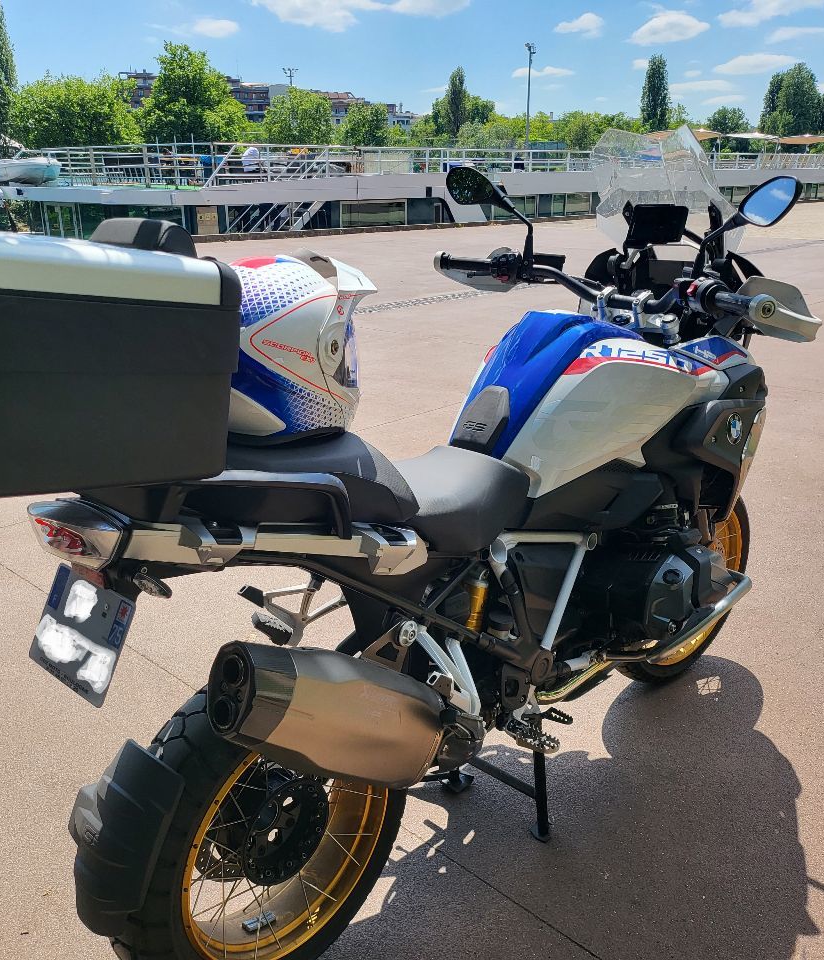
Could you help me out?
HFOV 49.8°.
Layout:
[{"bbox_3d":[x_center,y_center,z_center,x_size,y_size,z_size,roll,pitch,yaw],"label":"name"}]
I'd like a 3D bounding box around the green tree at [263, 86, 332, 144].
[{"bbox_3d":[-10.145,-30.936,80.081,6.000,7.734,5.700,-3,19,-6],"label":"green tree"}]

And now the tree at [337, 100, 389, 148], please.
[{"bbox_3d":[-4.873,-34.228,91.745,5.582,9.228,5.303,-2,19,-2],"label":"tree"}]

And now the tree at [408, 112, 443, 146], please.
[{"bbox_3d":[1.424,-34.840,93.362,3.398,6.301,3.228,0,19,1],"label":"tree"}]

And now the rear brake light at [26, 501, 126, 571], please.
[{"bbox_3d":[-0.446,0.074,1.207,0.120,0.075,0.105,16,25,41],"label":"rear brake light"}]

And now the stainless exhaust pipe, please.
[{"bbox_3d":[-0.114,0.358,1.374,0.118,0.150,0.435,18,-6,44],"label":"stainless exhaust pipe"}]

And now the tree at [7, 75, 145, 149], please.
[{"bbox_3d":[-24.914,-26.125,66.798,9.438,7.492,8.966,-7,20,-18],"label":"tree"}]

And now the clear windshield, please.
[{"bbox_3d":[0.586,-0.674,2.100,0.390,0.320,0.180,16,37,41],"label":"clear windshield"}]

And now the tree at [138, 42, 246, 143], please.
[{"bbox_3d":[-17.584,-29.855,72.935,8.432,10.447,8.010,-5,19,-12],"label":"tree"}]

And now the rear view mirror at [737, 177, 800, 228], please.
[{"bbox_3d":[0.663,-0.511,1.637,0.055,0.100,0.145,-2,18,-25],"label":"rear view mirror"}]

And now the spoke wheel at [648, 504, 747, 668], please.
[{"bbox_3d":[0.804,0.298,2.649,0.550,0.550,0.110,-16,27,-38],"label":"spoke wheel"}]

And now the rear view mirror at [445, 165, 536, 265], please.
[{"bbox_3d":[0.186,-0.654,2.168,0.235,0.235,0.080,11,22,30],"label":"rear view mirror"}]

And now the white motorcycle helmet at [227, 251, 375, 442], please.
[{"bbox_3d":[-0.223,-0.211,1.348,0.260,0.275,0.365,17,25,41],"label":"white motorcycle helmet"}]

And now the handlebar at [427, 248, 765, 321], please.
[{"bbox_3d":[0.431,-0.448,2.007,0.240,0.115,0.900,-16,24,-38],"label":"handlebar"}]

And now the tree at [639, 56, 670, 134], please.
[{"bbox_3d":[33.950,-50.838,126.146,4.264,17.512,4.051,4,19,14],"label":"tree"}]

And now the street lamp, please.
[{"bbox_3d":[12.082,-37.386,92.126,1.246,14.525,1.200,2,19,7],"label":"street lamp"}]

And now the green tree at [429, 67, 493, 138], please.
[{"bbox_3d":[5.814,-42.123,106.983,7.715,14.083,7.329,0,19,3],"label":"green tree"}]

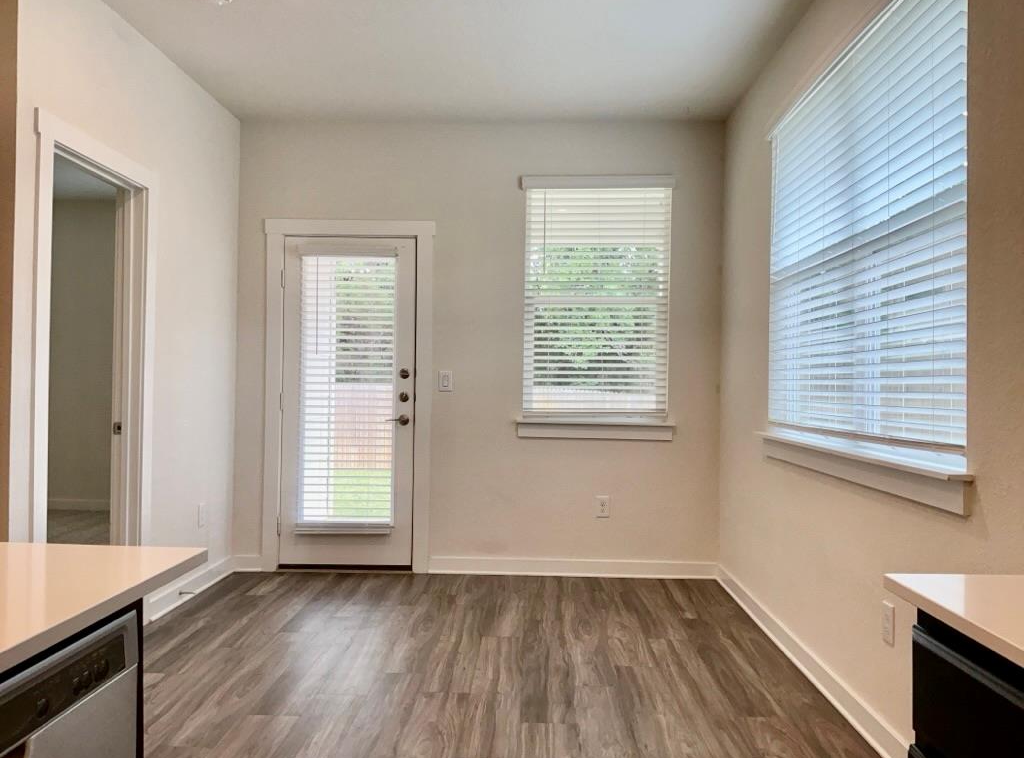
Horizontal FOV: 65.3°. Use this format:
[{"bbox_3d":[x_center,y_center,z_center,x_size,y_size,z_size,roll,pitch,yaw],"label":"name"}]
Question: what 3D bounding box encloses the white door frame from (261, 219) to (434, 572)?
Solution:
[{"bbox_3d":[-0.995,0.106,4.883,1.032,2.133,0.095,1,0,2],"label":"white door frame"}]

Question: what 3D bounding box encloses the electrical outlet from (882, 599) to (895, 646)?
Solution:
[{"bbox_3d":[1.177,0.771,2.507,0.011,0.126,0.080,1,0,2],"label":"electrical outlet"}]

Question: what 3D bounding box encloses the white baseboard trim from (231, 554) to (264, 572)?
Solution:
[{"bbox_3d":[-1.607,1.115,4.863,0.176,0.100,0.016,1,0,2],"label":"white baseboard trim"}]

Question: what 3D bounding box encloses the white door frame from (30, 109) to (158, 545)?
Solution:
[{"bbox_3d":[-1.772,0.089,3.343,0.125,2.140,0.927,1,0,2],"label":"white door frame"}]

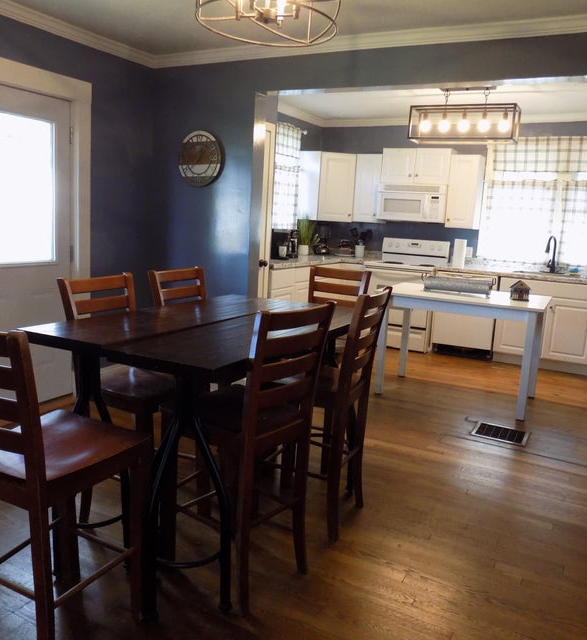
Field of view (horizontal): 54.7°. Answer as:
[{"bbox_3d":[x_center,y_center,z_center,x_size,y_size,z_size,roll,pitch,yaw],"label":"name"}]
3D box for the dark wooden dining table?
[{"bbox_3d":[-0.290,0.451,2.414,0.834,0.915,1.300,9,12,28],"label":"dark wooden dining table"}]

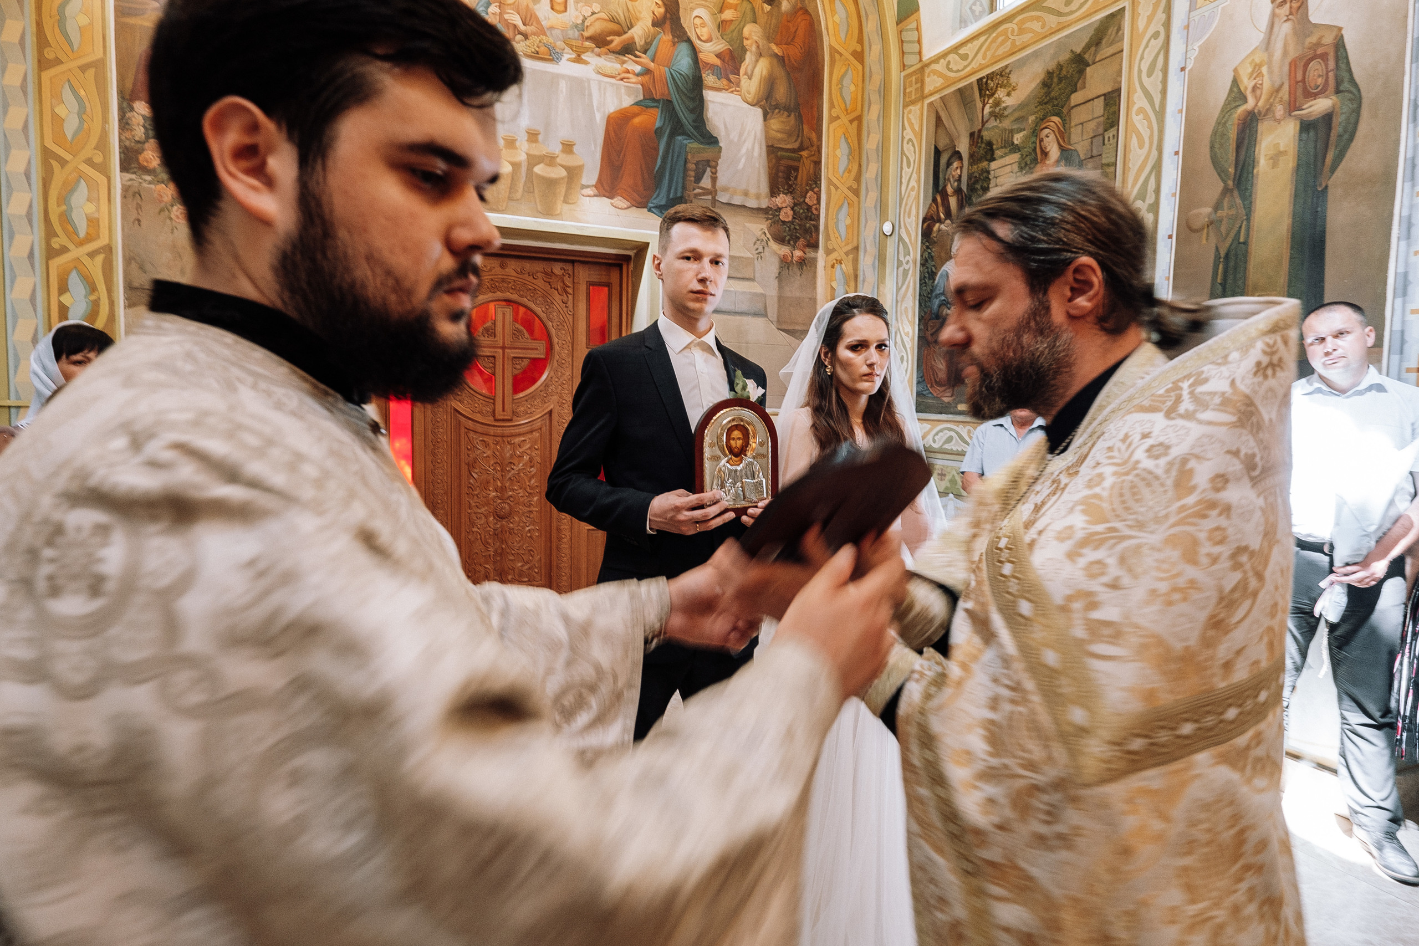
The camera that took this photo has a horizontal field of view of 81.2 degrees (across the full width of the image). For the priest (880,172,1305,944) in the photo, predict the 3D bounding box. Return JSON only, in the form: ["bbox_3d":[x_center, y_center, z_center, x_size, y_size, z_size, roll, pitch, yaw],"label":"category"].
[{"bbox_3d":[0.440,0.470,0.960,0.540,1.660,0.600,2,4,7],"label":"priest"}]

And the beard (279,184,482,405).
[{"bbox_3d":[-0.190,-0.106,0.510,0.120,0.135,0.145,9,4,-4],"label":"beard"}]

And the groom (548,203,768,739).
[{"bbox_3d":[-0.070,0.320,1.870,0.560,1.830,0.400,-1,5,-24],"label":"groom"}]

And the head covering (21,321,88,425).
[{"bbox_3d":[-1.910,-0.290,2.430,0.270,0.340,0.240,3,5,20],"label":"head covering"}]

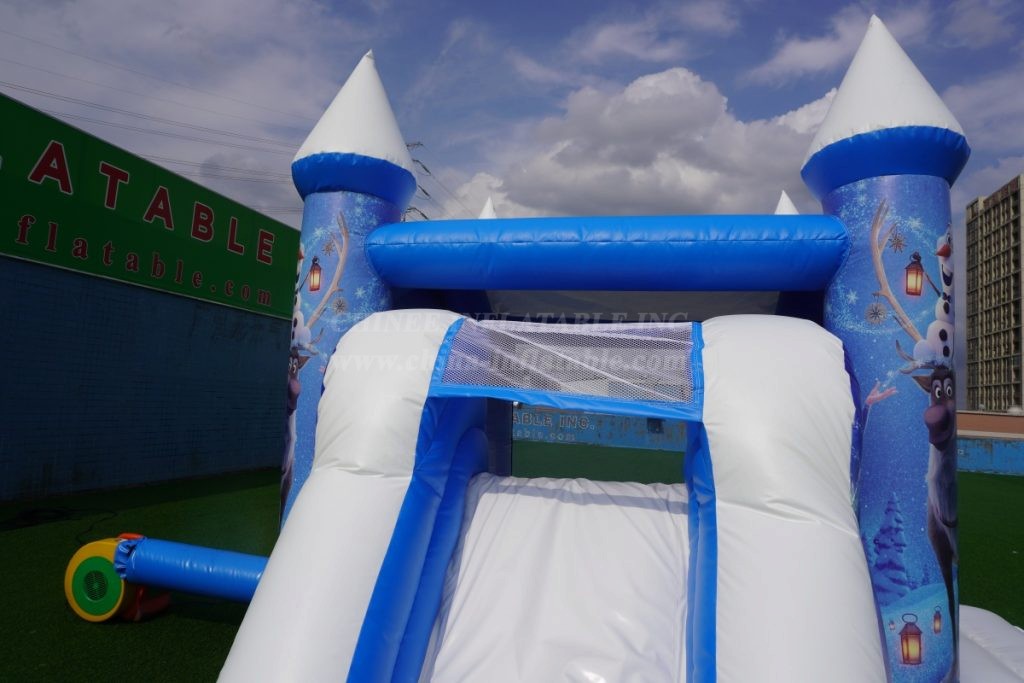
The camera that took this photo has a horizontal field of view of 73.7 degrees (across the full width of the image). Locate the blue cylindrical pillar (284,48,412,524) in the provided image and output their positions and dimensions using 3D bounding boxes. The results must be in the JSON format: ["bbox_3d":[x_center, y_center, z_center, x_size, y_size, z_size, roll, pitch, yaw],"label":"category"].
[{"bbox_3d":[-1.012,-0.007,4.002,0.735,3.540,0.735,2,-5,15],"label":"blue cylindrical pillar"}]

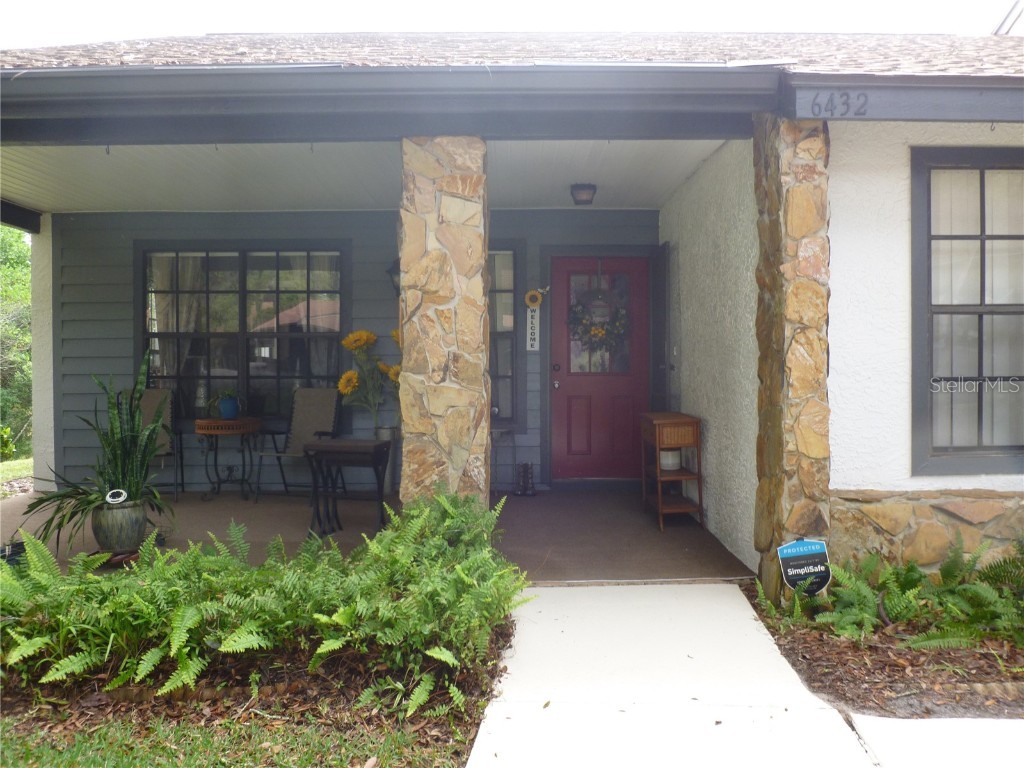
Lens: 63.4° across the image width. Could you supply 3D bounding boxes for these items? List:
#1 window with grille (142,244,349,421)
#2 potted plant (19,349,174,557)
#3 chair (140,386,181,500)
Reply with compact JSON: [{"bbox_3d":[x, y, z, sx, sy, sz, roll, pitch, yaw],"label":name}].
[{"bbox_3d":[-2.430,-0.460,7.550,1.900,1.630,0.100,0,1,0],"label":"window with grille"},{"bbox_3d":[-2.489,0.418,5.004,0.920,1.210,0.800,0,2,0],"label":"potted plant"},{"bbox_3d":[-3.120,0.523,7.190,0.560,0.950,0.610,-1,2,-12],"label":"chair"}]

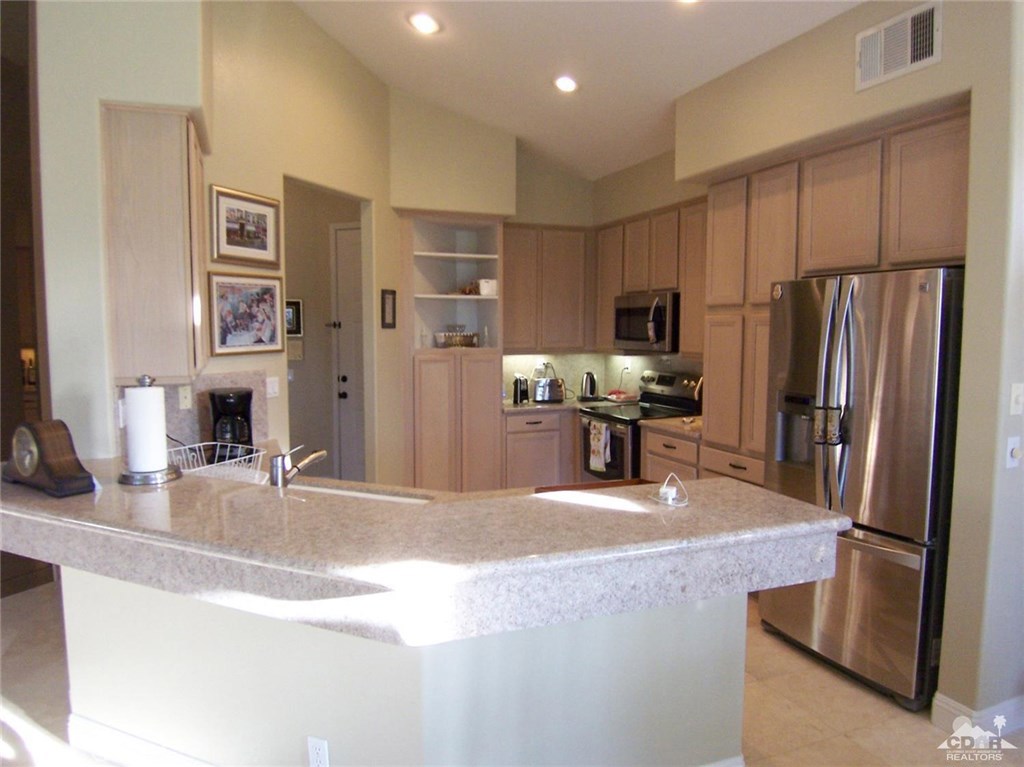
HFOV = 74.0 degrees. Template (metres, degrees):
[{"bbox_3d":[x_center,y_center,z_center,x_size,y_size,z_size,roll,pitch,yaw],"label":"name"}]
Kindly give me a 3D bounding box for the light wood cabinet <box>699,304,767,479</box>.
[{"bbox_3d":[1.593,-0.011,4.007,0.620,0.830,0.720,-2,5,-24],"label":"light wood cabinet"}]

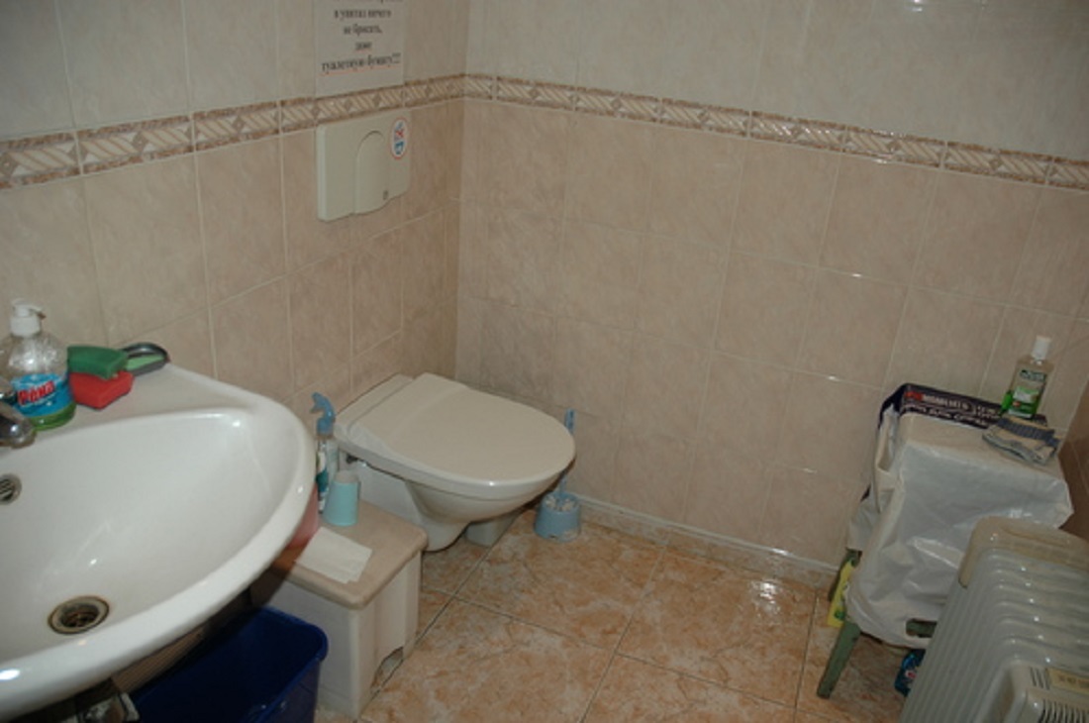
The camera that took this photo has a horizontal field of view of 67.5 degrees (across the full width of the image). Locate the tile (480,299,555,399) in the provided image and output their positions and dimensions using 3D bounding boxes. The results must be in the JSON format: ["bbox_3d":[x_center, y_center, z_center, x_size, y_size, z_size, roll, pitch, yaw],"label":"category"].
[{"bbox_3d":[-0.070,-0.020,2.150,0.200,0.252,0.010,14,26,19],"label":"tile"}]

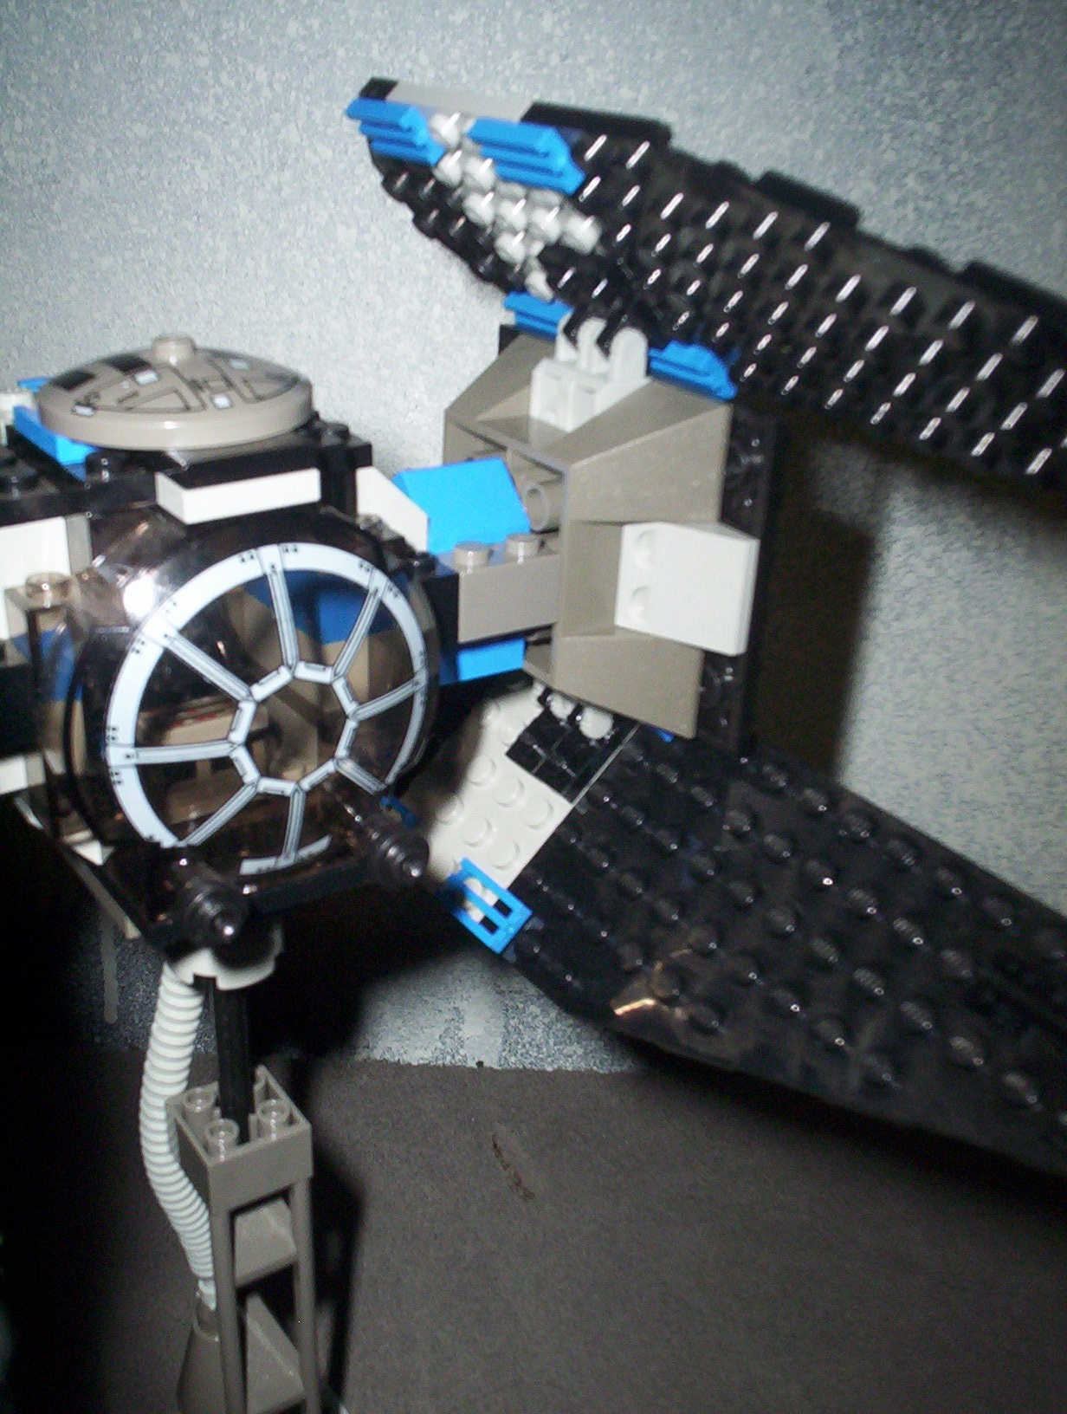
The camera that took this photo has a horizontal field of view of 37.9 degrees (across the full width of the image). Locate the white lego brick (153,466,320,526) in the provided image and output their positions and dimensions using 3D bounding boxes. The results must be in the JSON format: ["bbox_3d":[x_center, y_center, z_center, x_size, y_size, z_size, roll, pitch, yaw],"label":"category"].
[{"bbox_3d":[-0.033,-0.024,0.174,0.016,0.003,0.008,-15,31,-32],"label":"white lego brick"}]

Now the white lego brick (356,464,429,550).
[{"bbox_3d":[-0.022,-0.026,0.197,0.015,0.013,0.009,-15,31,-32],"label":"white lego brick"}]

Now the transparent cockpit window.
[{"bbox_3d":[-0.034,-0.001,0.185,0.044,0.044,0.022,-15,31,-32],"label":"transparent cockpit window"}]

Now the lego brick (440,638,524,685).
[{"bbox_3d":[-0.012,-0.011,0.216,0.016,0.010,0.014,-15,31,-32],"label":"lego brick"}]

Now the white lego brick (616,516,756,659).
[{"bbox_3d":[0.020,-0.016,0.207,0.010,0.016,0.016,-15,31,-32],"label":"white lego brick"}]

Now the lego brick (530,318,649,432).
[{"bbox_3d":[0.008,-0.046,0.214,0.010,0.015,0.016,-15,31,-32],"label":"lego brick"}]

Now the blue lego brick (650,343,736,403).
[{"bbox_3d":[0.022,-0.050,0.223,0.016,0.003,0.008,34,-5,47],"label":"blue lego brick"}]

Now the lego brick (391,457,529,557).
[{"bbox_3d":[-0.011,-0.029,0.208,0.016,0.010,0.016,-15,31,-32],"label":"lego brick"}]

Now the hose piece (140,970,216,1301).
[{"bbox_3d":[-0.057,0.067,0.250,0.009,0.069,0.017,-15,31,-32],"label":"hose piece"}]

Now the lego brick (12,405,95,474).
[{"bbox_3d":[-0.052,-0.034,0.185,0.015,0.003,0.016,-15,31,-32],"label":"lego brick"}]

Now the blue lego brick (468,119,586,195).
[{"bbox_3d":[-0.001,-0.069,0.195,0.016,0.003,0.008,34,-5,47],"label":"blue lego brick"}]

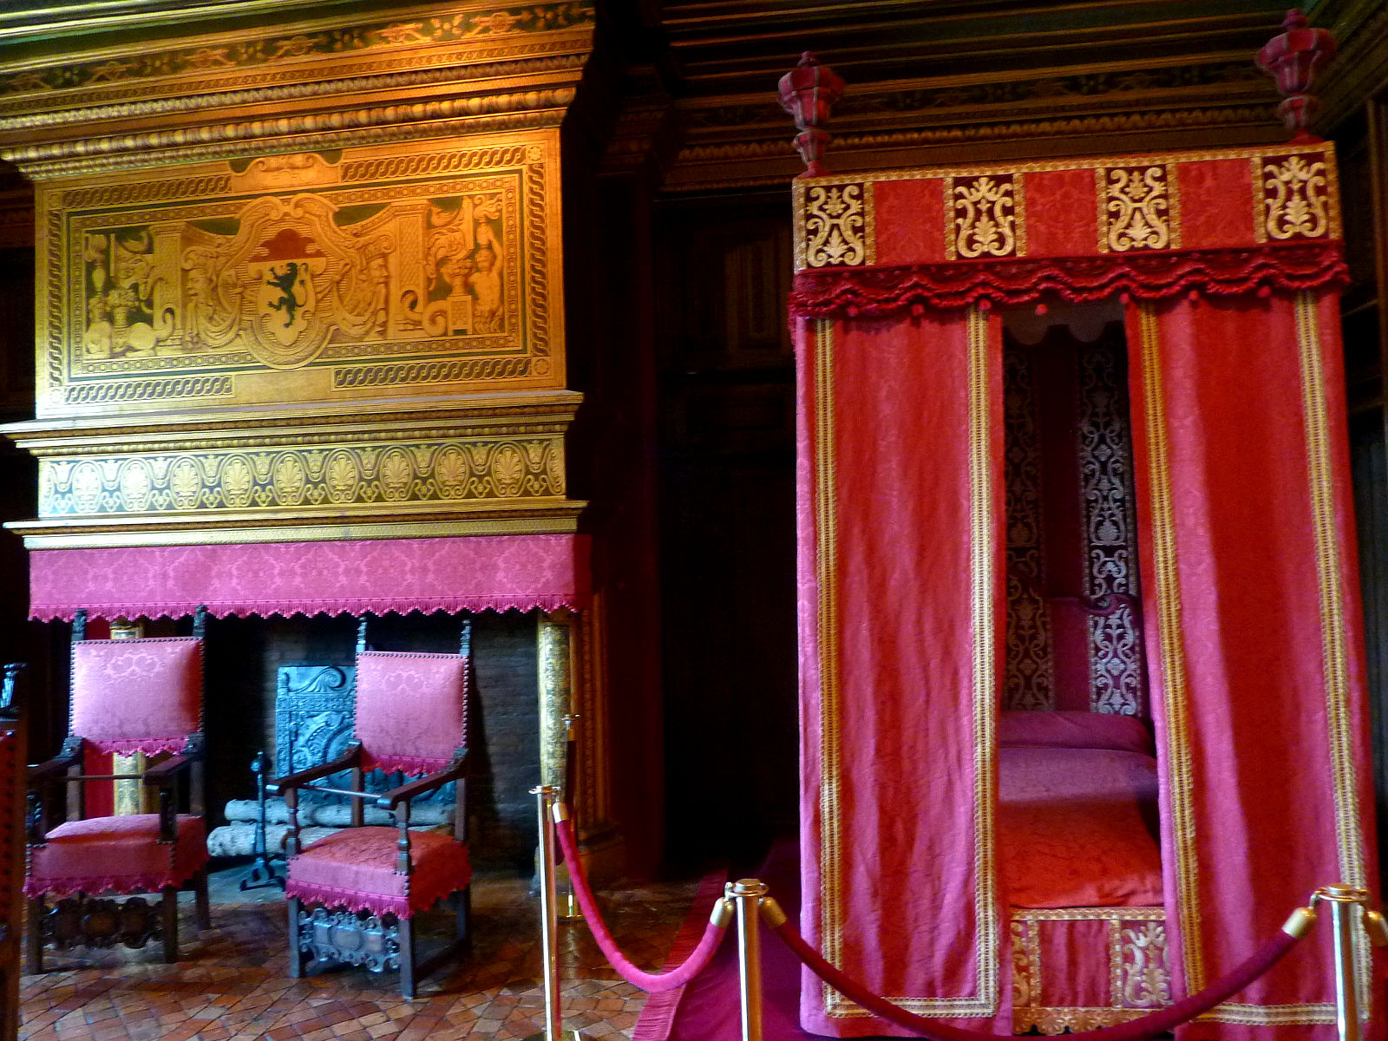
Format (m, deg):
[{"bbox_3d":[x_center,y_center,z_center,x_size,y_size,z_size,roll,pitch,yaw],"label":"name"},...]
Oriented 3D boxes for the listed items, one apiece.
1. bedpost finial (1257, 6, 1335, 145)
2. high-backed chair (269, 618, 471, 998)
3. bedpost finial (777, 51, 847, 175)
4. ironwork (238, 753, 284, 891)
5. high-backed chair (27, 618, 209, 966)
[{"bbox_3d":[2.035,-1.491,3.380,0.235,0.474,0.235,-2,-2,6],"label":"bedpost finial"},{"bbox_3d":[-1.312,1.132,4.118,0.610,1.400,0.540,-3,-2,23],"label":"high-backed chair"},{"bbox_3d":[0.418,-1.436,3.563,0.235,0.470,0.235,-2,-2,6],"label":"bedpost finial"},{"bbox_3d":[-2.174,1.523,5.236,0.230,0.699,0.340,-2,-2,9],"label":"ironwork"},{"bbox_3d":[-2.446,1.116,4.261,0.600,1.410,0.530,-1,-2,-7],"label":"high-backed chair"}]

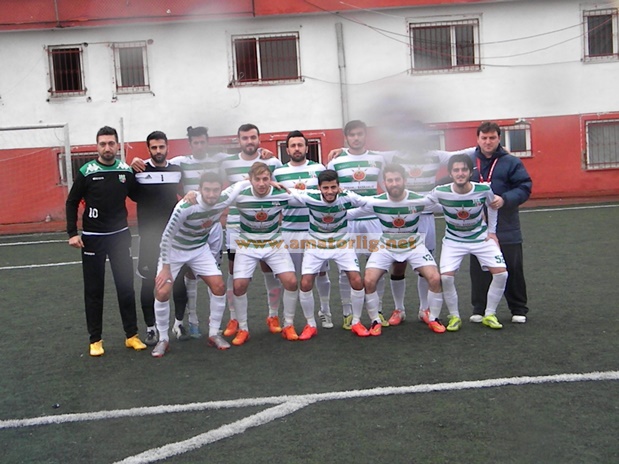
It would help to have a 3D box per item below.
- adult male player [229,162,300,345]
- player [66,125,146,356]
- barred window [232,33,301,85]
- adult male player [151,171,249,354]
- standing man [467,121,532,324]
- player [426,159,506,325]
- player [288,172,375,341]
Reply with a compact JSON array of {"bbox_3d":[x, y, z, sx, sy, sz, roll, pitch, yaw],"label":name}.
[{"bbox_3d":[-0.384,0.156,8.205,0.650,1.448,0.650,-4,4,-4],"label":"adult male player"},{"bbox_3d":[-1.666,0.058,8.130,0.660,1.840,0.370,-4,4,-5],"label":"player"},{"bbox_3d":[-1.060,-4.298,24.400,1.660,1.250,0.200,-3,4,-3],"label":"barred window"},{"bbox_3d":[-0.927,0.229,7.998,0.768,1.399,0.709,-4,5,-13],"label":"adult male player"},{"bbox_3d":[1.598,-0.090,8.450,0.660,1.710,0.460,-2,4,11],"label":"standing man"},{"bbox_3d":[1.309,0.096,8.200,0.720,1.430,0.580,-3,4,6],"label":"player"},{"bbox_3d":[0.185,0.163,8.274,0.729,1.359,0.650,-3,4,-1],"label":"player"}]

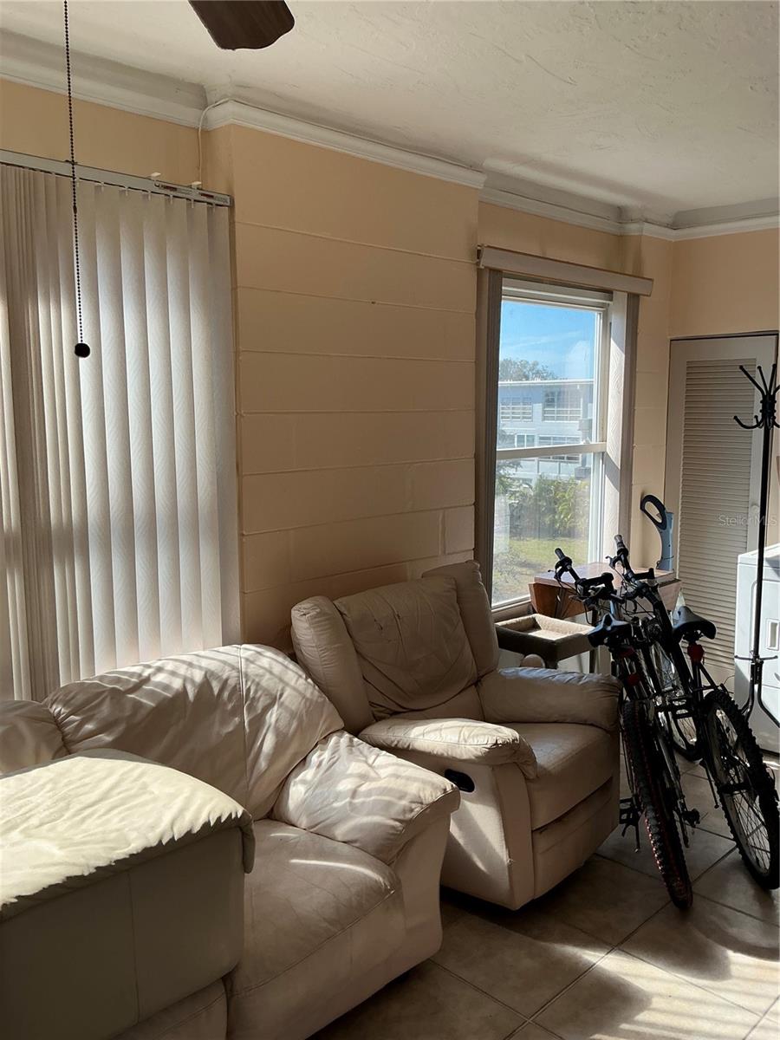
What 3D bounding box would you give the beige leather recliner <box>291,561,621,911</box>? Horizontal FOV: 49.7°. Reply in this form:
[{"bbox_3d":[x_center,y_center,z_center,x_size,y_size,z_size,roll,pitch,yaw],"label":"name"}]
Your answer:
[{"bbox_3d":[0.313,0.753,3.128,0.850,1.030,0.970,6,10,36],"label":"beige leather recliner"}]

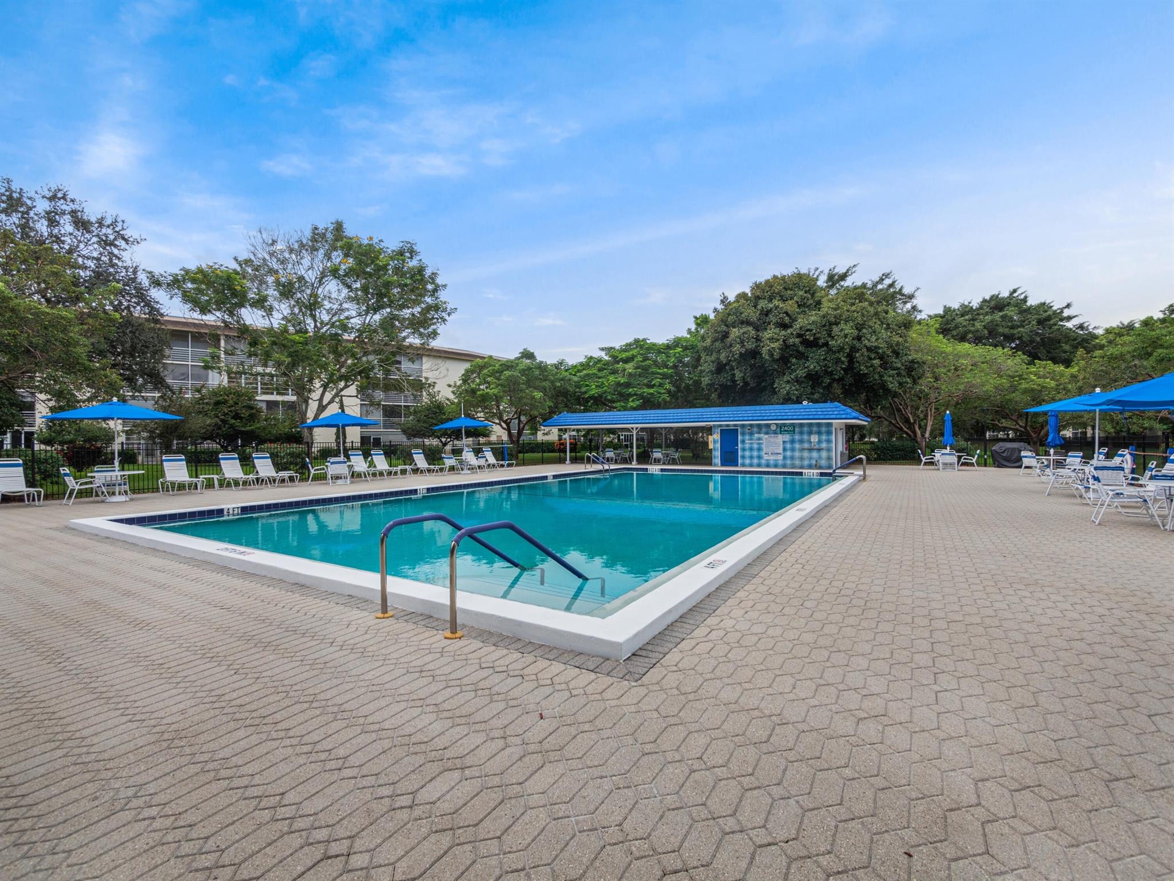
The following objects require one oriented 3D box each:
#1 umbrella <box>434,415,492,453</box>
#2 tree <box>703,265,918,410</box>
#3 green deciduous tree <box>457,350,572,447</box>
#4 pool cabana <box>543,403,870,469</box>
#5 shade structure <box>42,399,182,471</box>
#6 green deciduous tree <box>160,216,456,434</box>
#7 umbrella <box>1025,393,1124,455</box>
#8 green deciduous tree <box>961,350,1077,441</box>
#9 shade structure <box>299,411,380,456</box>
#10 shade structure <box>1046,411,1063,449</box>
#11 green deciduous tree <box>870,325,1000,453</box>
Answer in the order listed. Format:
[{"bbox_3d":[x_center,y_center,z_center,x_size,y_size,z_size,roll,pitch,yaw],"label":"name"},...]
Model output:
[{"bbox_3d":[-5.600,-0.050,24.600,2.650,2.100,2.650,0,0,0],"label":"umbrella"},{"bbox_3d":[15.500,-5.400,39.000,14.500,13.800,13.000,0,0,0],"label":"tree"},{"bbox_3d":[-5.100,-2.350,37.500,8.300,7.800,8.000,0,0,0],"label":"green deciduous tree"},{"bbox_3d":[6.200,-0.240,33.000,19.300,3.350,5.400,0,0,32],"label":"pool cabana"},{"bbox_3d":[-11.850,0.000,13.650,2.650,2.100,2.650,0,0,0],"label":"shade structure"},{"bbox_3d":[-14.900,-5.300,30.000,14.200,13.600,13.200,0,0,0],"label":"green deciduous tree"},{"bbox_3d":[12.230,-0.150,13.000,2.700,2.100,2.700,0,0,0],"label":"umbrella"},{"bbox_3d":[26.800,-2.000,33.500,6.600,7.000,6.400,0,0,0],"label":"green deciduous tree"},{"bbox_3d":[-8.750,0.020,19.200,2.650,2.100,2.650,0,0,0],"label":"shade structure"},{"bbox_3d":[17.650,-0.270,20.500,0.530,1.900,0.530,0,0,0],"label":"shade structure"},{"bbox_3d":[22.700,-3.150,35.500,7.800,9.200,7.500,0,0,0],"label":"green deciduous tree"}]

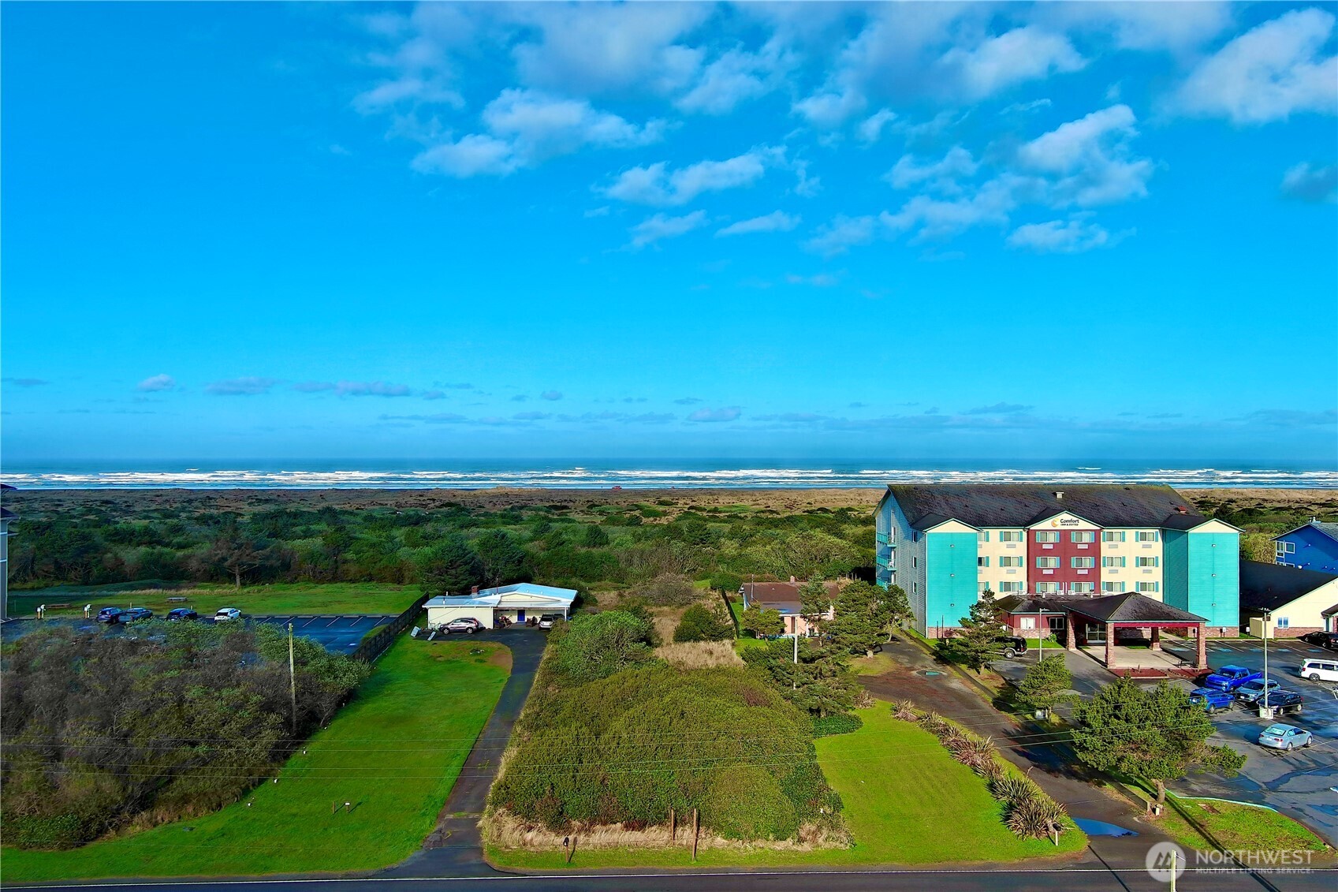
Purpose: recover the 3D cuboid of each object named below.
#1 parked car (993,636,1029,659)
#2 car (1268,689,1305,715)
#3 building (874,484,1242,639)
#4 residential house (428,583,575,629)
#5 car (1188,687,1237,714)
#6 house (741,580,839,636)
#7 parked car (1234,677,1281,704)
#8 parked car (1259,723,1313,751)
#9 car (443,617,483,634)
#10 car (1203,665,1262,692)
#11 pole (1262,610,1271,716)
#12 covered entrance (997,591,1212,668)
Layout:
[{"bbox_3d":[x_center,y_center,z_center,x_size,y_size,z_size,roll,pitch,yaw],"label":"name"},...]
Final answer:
[{"bbox_3d":[32.517,19.890,106.917,5.200,1.930,2.000,0,-1,27],"label":"parked car"},{"bbox_3d":[47.696,19.901,84.097,4.350,1.500,1.770,0,-1,-32],"label":"car"},{"bbox_3d":[45.237,13.030,132.419,34.671,16.105,29.953,0,-1,0],"label":"building"},{"bbox_3d":[-19.695,18.947,128.776,16.823,4.206,12.925,0,-1,0],"label":"residential house"},{"bbox_3d":[42.595,19.846,84.591,4.350,1.620,1.800,0,-1,-32],"label":"car"},{"bbox_3d":[14.361,18.669,126.265,11.078,4.719,15.899,0,-1,0],"label":"house"},{"bbox_3d":[48.253,19.864,88.339,4.700,1.650,1.830,0,-1,-32],"label":"parked car"},{"bbox_3d":[42.373,19.836,73.916,4.630,1.450,1.780,0,-1,-32],"label":"parked car"},{"bbox_3d":[-23.415,20.140,120.893,4.550,1.680,1.820,0,-1,0],"label":"car"},{"bbox_3d":[48.608,19.753,92.678,5.850,1.950,2.030,0,-1,-32],"label":"car"},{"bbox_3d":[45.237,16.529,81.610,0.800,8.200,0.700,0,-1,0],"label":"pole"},{"bbox_3d":[43.749,17.606,110.631,13.643,6.565,20.515,0,-1,0],"label":"covered entrance"}]

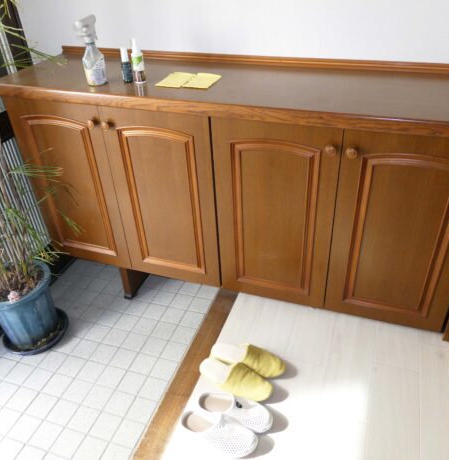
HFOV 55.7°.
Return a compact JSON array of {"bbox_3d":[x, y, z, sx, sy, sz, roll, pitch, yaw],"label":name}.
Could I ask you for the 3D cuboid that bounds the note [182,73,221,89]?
[{"bbox_3d":[-0.080,-0.559,1.589,0.103,0.005,0.178,10,37,17],"label":"note"}]

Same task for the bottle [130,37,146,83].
[{"bbox_3d":[-0.319,-0.621,1.564,0.044,0.153,0.044,1,35,5],"label":"bottle"}]

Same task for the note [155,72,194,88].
[{"bbox_3d":[-0.179,-0.574,1.617,0.102,0.005,0.180,10,37,17],"label":"note"}]

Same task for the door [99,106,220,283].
[{"bbox_3d":[-0.239,-0.110,1.730,0.446,0.784,0.030,10,37,17],"label":"door"}]

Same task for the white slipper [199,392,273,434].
[{"bbox_3d":[0.032,0.572,1.364,0.250,0.090,0.095,10,37,18],"label":"white slipper"}]

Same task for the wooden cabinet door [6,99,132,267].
[{"bbox_3d":[-0.658,-0.179,1.861,0.442,0.795,0.030,10,37,17],"label":"wooden cabinet door"}]

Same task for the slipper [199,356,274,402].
[{"bbox_3d":[0.035,0.500,1.482,0.272,0.075,0.100,15,39,24],"label":"slipper"}]

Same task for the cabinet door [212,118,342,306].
[{"bbox_3d":[0.183,-0.040,1.599,0.448,0.772,0.030,10,37,17],"label":"cabinet door"}]

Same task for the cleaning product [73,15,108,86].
[{"bbox_3d":[-0.487,-0.656,1.555,0.075,0.233,0.095,22,42,31],"label":"cleaning product"}]

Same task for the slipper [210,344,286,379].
[{"bbox_3d":[0.084,0.456,1.546,0.274,0.070,0.096,10,37,17],"label":"slipper"}]

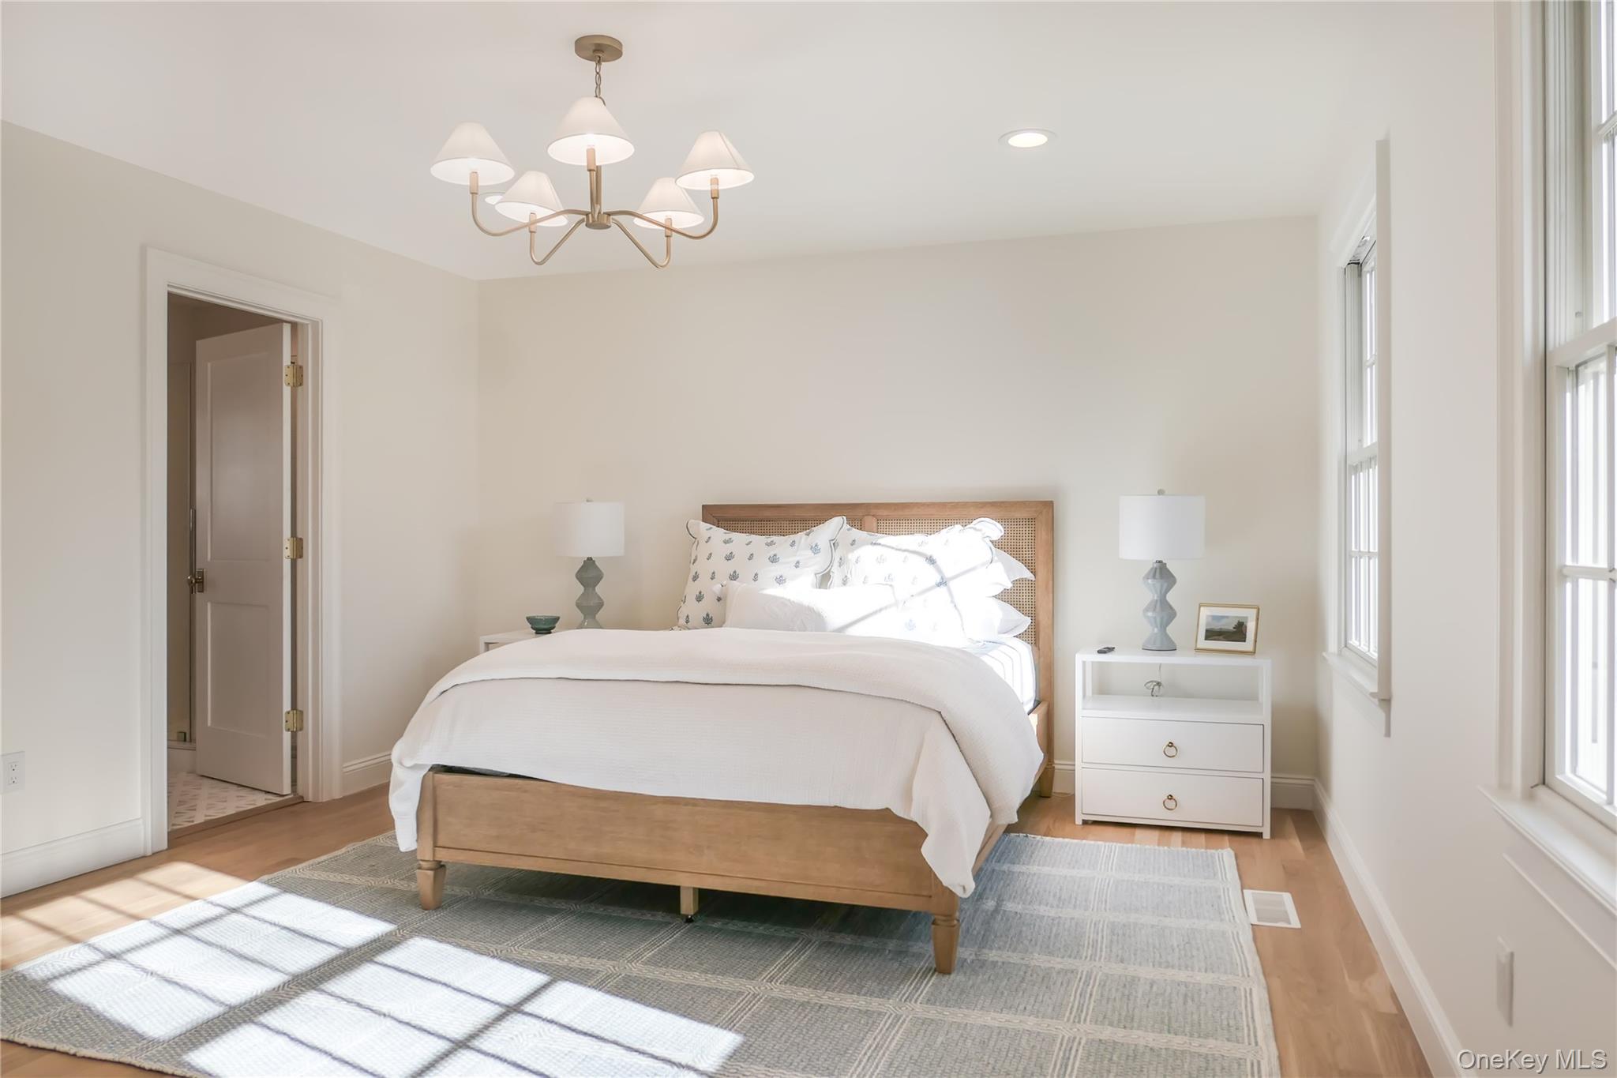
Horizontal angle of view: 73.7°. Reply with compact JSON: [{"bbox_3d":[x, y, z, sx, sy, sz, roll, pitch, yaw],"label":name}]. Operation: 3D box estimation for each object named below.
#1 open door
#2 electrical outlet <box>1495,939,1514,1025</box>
[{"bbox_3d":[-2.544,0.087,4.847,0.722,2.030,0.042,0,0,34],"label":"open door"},{"bbox_3d":[1.175,0.749,1.820,0.010,0.120,0.075,0,0,19],"label":"electrical outlet"}]

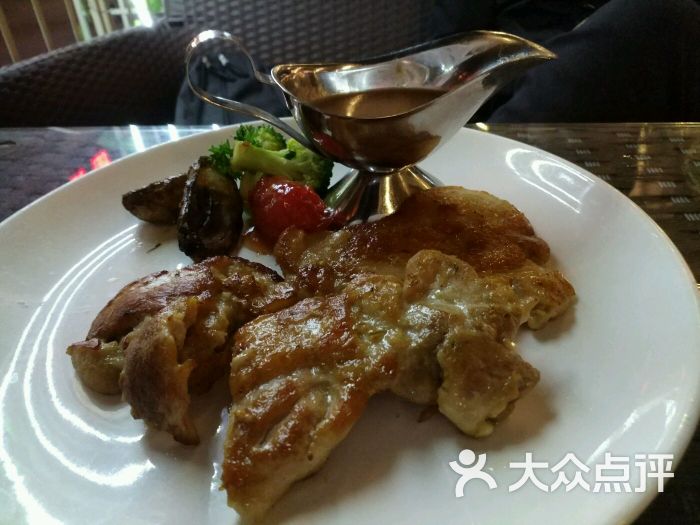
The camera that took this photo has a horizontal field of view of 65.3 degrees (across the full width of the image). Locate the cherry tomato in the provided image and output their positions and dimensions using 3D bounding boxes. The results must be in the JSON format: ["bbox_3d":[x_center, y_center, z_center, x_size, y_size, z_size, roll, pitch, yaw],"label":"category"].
[{"bbox_3d":[-0.027,-0.024,0.244,0.035,0.029,0.032,-7,36,-6],"label":"cherry tomato"}]

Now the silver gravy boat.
[{"bbox_3d":[0.012,-0.071,0.261,0.167,0.083,0.072,-4,36,-2],"label":"silver gravy boat"}]

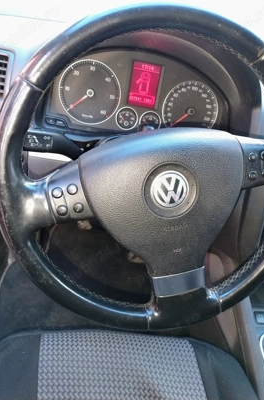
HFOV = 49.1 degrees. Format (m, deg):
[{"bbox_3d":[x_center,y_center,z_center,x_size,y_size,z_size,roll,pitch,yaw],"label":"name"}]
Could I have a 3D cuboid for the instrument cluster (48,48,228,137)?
[{"bbox_3d":[0.022,-0.183,0.513,0.320,0.150,0.050,7,15,-10],"label":"instrument cluster"}]

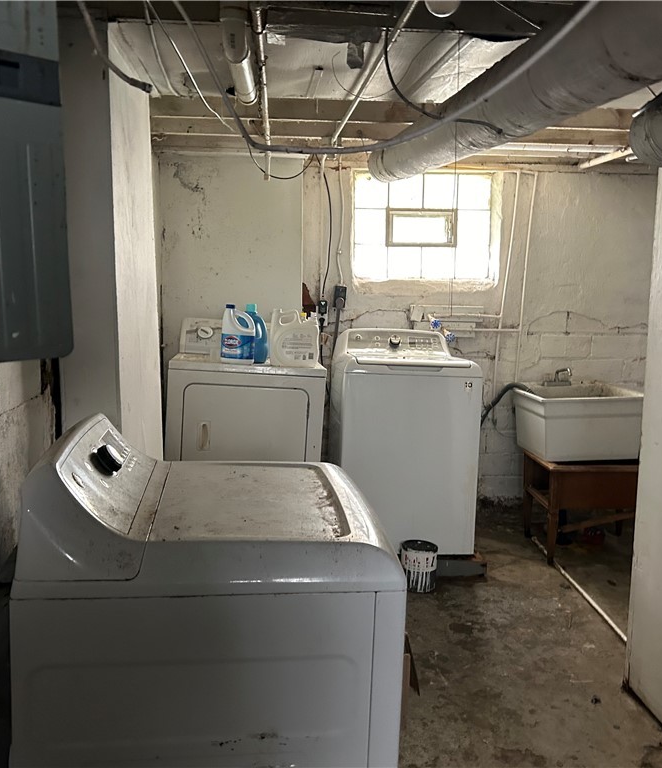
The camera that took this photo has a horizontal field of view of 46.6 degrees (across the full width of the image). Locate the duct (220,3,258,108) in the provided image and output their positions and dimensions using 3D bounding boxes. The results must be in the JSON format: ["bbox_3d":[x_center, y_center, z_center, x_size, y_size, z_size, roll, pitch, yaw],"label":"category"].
[{"bbox_3d":[-0.311,-1.124,2.699,0.100,0.100,0.850,0,7,-4],"label":"duct"}]

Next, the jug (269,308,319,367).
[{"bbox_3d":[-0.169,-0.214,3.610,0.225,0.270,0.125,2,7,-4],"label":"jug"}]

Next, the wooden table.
[{"bbox_3d":[1.391,0.643,4.146,0.570,0.505,0.450,0,7,-4],"label":"wooden table"}]

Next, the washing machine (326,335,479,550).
[{"bbox_3d":[0.346,0.260,4.027,0.686,1.080,0.680,0,8,-5],"label":"washing machine"}]

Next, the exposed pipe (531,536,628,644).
[{"bbox_3d":[1.156,0.946,3.683,0.024,0.024,1.244,0,8,-2],"label":"exposed pipe"}]

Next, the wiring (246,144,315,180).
[{"bbox_3d":[-0.270,-1.215,4.200,0.370,0.180,0.060,0,7,-4],"label":"wiring"}]

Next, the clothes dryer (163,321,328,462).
[{"bbox_3d":[-0.438,0.233,4.030,0.737,1.090,0.700,1,8,-6],"label":"clothes dryer"}]

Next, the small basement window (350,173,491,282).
[{"bbox_3d":[0.538,-0.915,4.470,0.815,0.635,0.100,0,7,-4],"label":"small basement window"}]

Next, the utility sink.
[{"bbox_3d":[1.291,0.210,4.165,0.530,0.325,0.490,0,8,-7],"label":"utility sink"}]

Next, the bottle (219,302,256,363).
[{"bbox_3d":[-0.444,-0.235,3.685,0.162,0.280,0.105,1,8,0],"label":"bottle"}]

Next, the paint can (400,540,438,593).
[{"bbox_3d":[0.415,0.852,3.580,0.170,0.194,0.170,1,7,0],"label":"paint can"}]

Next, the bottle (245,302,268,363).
[{"bbox_3d":[-0.371,-0.238,3.660,0.145,0.285,0.090,2,7,-4],"label":"bottle"}]

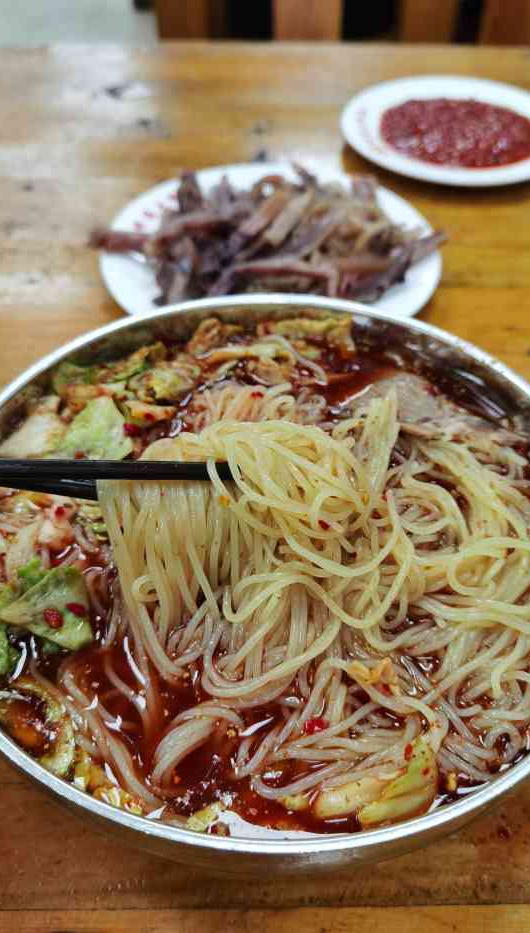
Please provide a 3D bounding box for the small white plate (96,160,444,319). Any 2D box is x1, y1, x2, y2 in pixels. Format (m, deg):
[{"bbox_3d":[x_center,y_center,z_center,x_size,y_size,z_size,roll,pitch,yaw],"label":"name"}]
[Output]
[{"bbox_3d":[0.004,-0.122,0.439,0.200,0.023,0.200,0,50,0],"label":"small white plate"}]

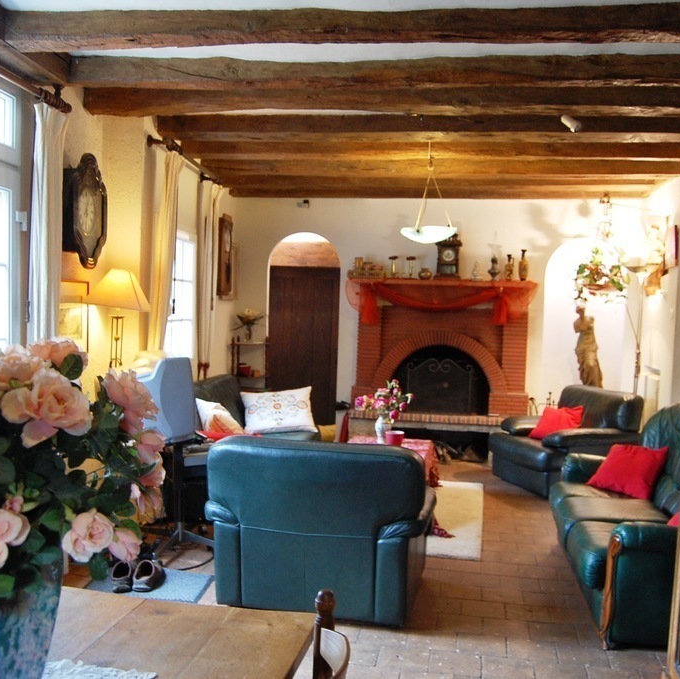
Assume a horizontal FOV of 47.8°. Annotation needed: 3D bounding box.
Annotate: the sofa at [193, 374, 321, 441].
[{"bbox_3d":[-0.747,0.768,6.437,0.943,0.832,1.704,2,2,9],"label":"sofa"}]

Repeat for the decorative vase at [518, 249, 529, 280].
[{"bbox_3d":[1.823,-0.744,7.597,0.096,0.314,0.096,2,2,9],"label":"decorative vase"}]

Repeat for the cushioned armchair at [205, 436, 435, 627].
[{"bbox_3d":[-0.043,0.866,3.960,1.055,0.842,0.893,2,2,13],"label":"cushioned armchair"}]

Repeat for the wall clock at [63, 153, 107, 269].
[{"bbox_3d":[-1.653,-0.816,4.916,0.170,0.710,0.480,2,2,4],"label":"wall clock"}]

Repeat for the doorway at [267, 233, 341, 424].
[{"bbox_3d":[-0.386,-0.005,8.278,0.781,2.272,0.203,2,2,9],"label":"doorway"}]

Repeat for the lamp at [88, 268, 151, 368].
[{"bbox_3d":[-1.364,-0.124,4.783,0.340,0.610,0.340,3,2,8],"label":"lamp"}]

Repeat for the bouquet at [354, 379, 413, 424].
[{"bbox_3d":[0.334,0.469,5.784,0.430,0.350,0.380,3,2,8],"label":"bouquet"}]

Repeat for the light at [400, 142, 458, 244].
[{"bbox_3d":[0.637,-1.035,5.439,0.420,0.730,0.420,3,2,8],"label":"light"}]

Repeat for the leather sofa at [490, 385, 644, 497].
[{"bbox_3d":[1.920,0.831,6.599,0.933,0.842,1.045,1,2,-16],"label":"leather sofa"}]

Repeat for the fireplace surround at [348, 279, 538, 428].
[{"bbox_3d":[1.016,0.159,7.872,1.870,1.510,0.500,3,2,8],"label":"fireplace surround"}]

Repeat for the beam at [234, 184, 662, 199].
[{"bbox_3d":[0.929,-1.542,7.890,4.300,0.140,0.200,3,2,8],"label":"beam"}]

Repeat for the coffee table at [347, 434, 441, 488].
[{"bbox_3d":[0.315,1.032,5.538,0.720,0.450,1.150,3,2,8],"label":"coffee table"}]

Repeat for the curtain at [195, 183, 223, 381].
[{"bbox_3d":[-1.211,-0.514,7.051,0.142,1.785,0.456,2,2,9],"label":"curtain"}]

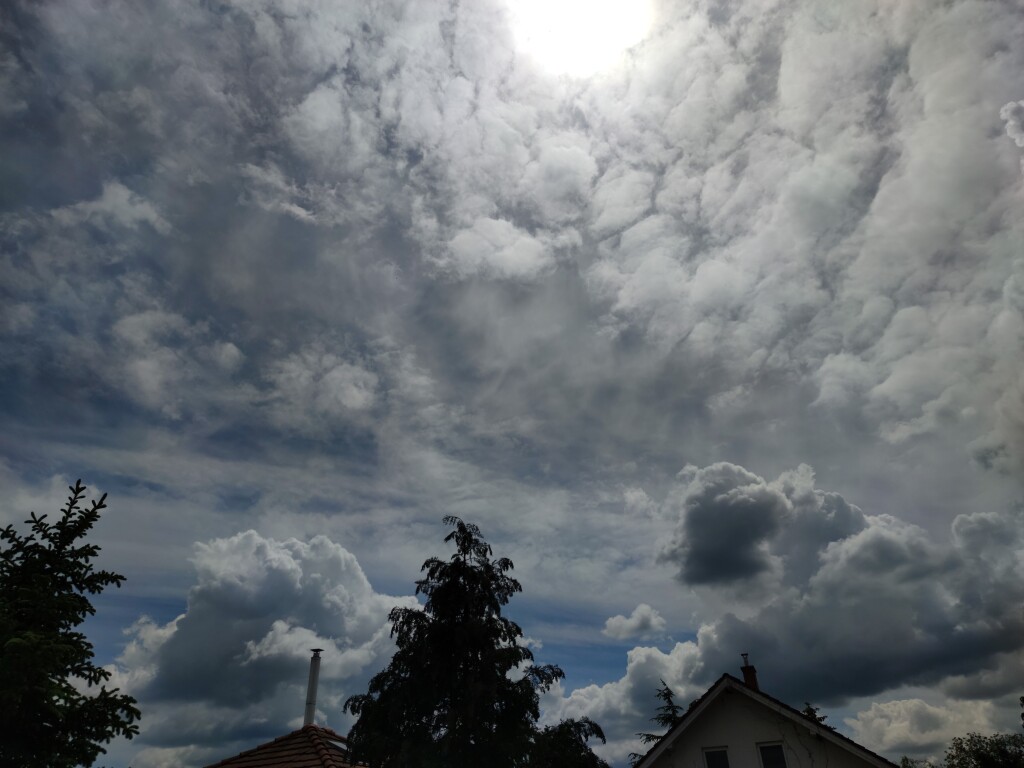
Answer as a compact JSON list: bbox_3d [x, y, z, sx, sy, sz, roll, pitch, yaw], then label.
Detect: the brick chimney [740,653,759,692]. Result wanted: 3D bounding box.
[{"bbox_3d":[9.269,11.381,27.825,0.560,1.579,0.560,-13,-35,15],"label":"brick chimney"}]

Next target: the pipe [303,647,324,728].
[{"bbox_3d":[-4.869,7.439,17.404,0.310,1.809,0.310,-13,-35,15],"label":"pipe"}]

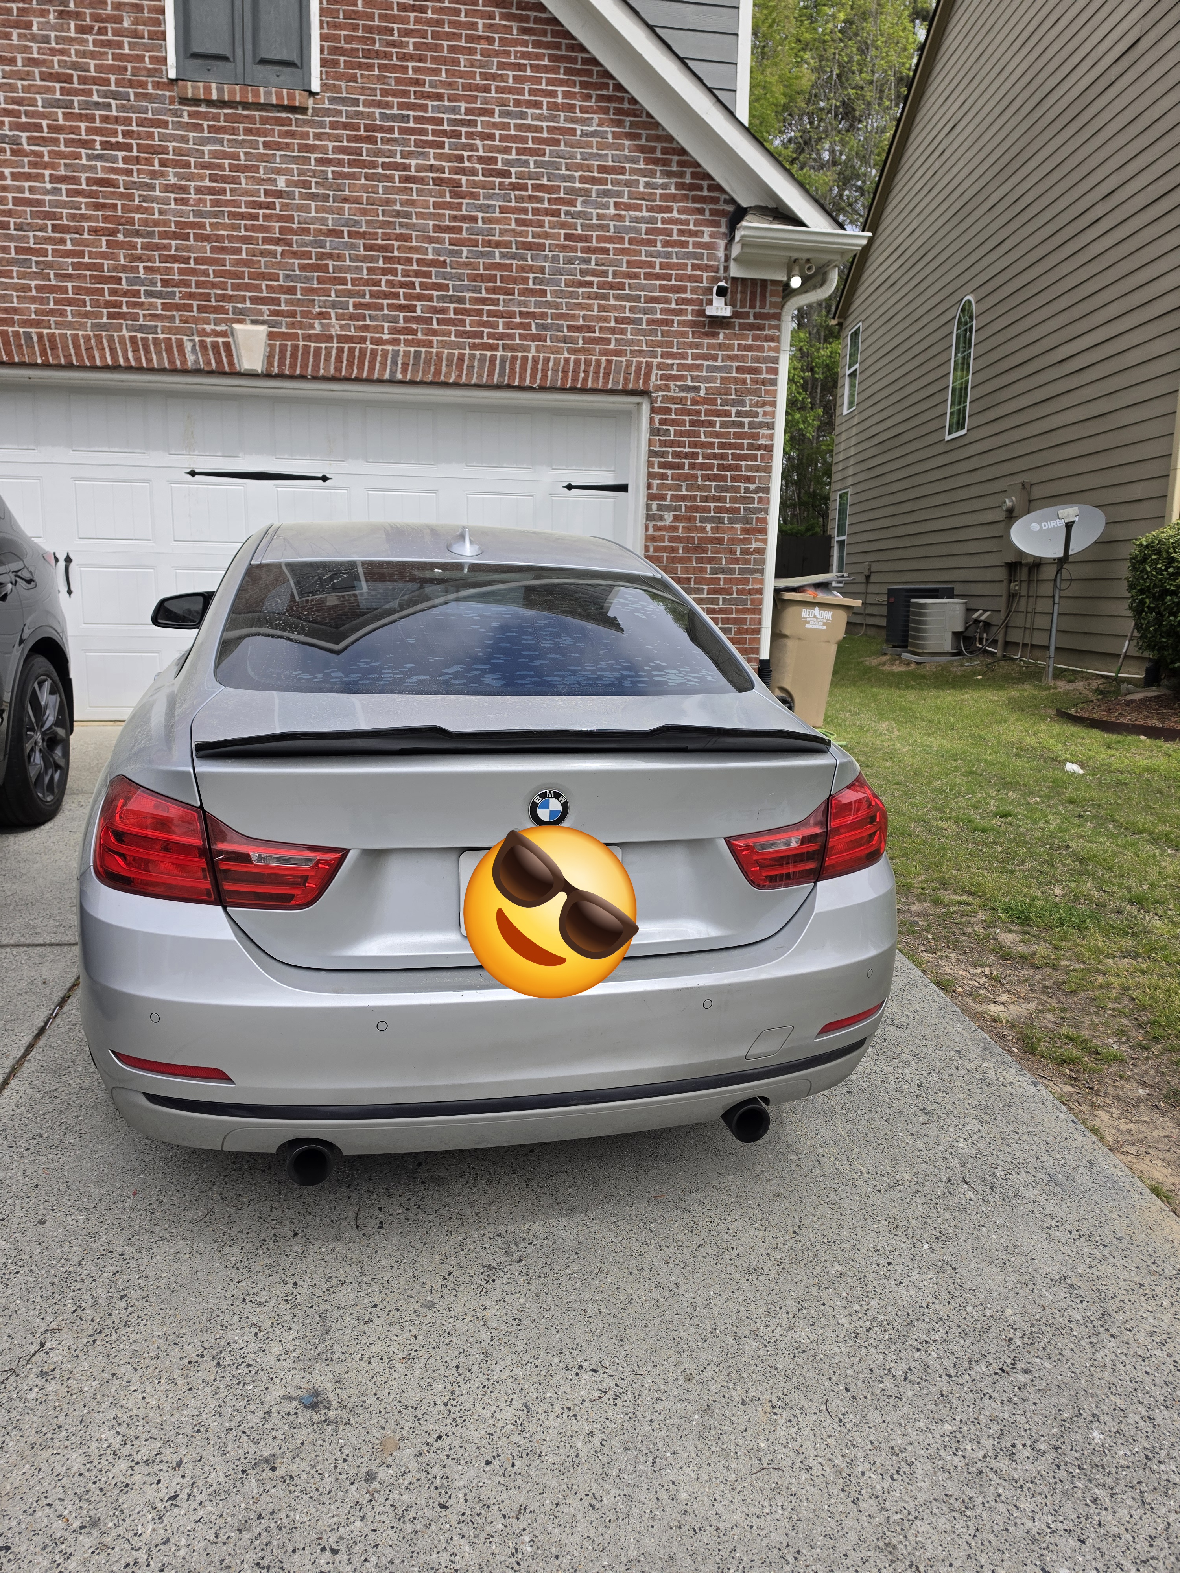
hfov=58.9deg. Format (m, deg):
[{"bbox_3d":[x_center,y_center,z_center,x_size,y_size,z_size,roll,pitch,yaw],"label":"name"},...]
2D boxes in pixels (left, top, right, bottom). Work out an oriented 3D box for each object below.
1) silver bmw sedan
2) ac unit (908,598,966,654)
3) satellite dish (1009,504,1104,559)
[{"bbox_3d":[-0.618,-0.332,4.113,1.870,1.375,4.640,-1,16,-14],"label":"silver bmw sedan"},{"bbox_3d":[4.359,-2.010,13.100,0.610,0.680,0.610,1,11,-2],"label":"ac unit"},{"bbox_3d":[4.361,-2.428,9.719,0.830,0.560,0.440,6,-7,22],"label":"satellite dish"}]

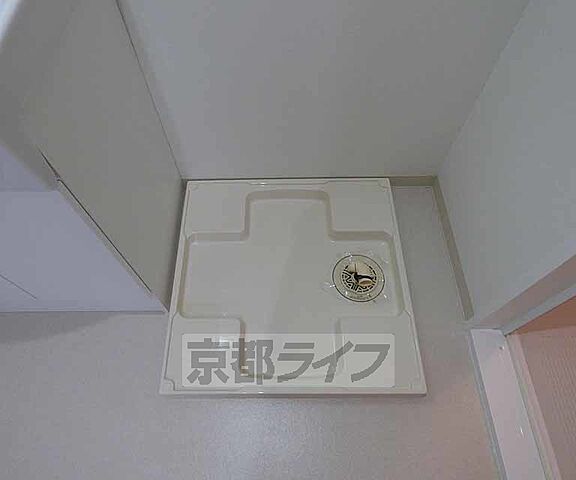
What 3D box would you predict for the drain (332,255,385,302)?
[{"bbox_3d":[0.205,0.112,0.998,0.147,0.020,0.147,0,62,0],"label":"drain"}]

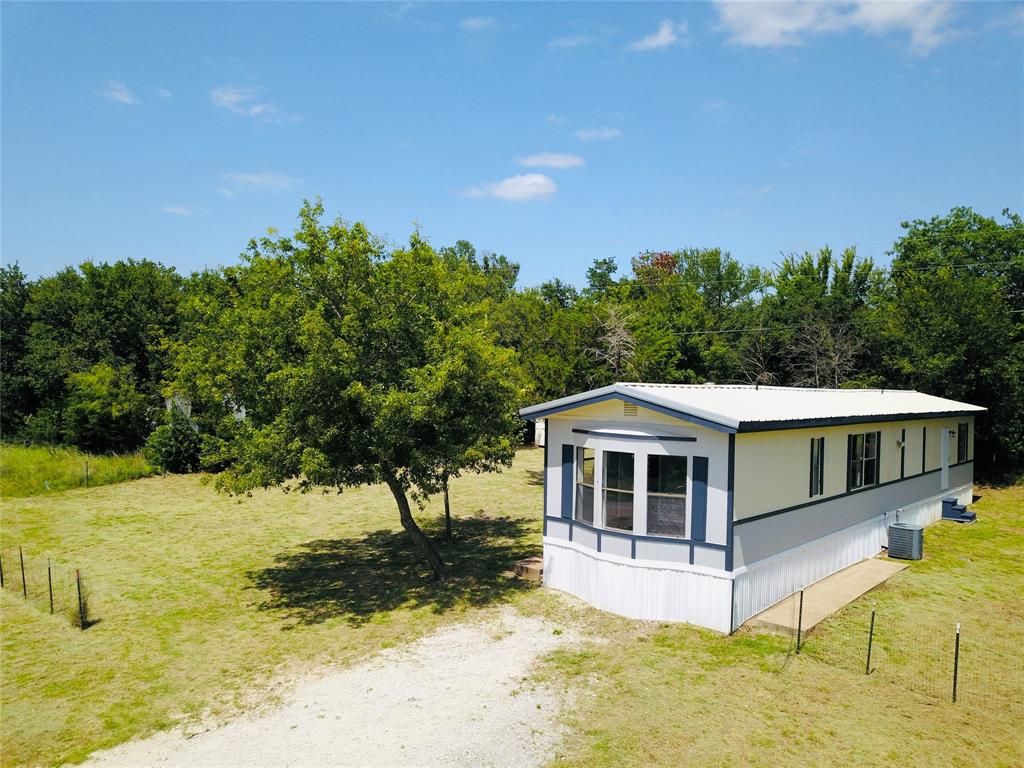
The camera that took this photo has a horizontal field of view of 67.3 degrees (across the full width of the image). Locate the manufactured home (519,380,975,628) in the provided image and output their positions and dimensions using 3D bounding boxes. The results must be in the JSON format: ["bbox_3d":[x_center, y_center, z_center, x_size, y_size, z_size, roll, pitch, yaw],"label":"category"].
[{"bbox_3d":[8.894,2.349,22.487,4.931,4.380,20.837,1,0,42],"label":"manufactured home"}]

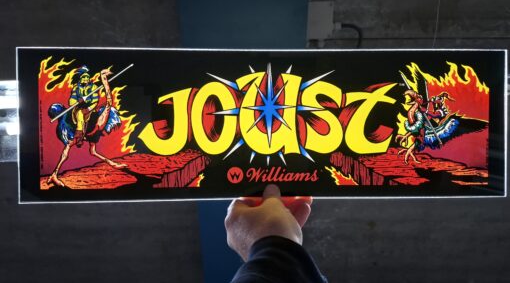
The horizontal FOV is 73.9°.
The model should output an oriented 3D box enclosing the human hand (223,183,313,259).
[{"bbox_3d":[0.018,0.094,0.407,0.110,0.115,0.085,0,-60,0],"label":"human hand"}]

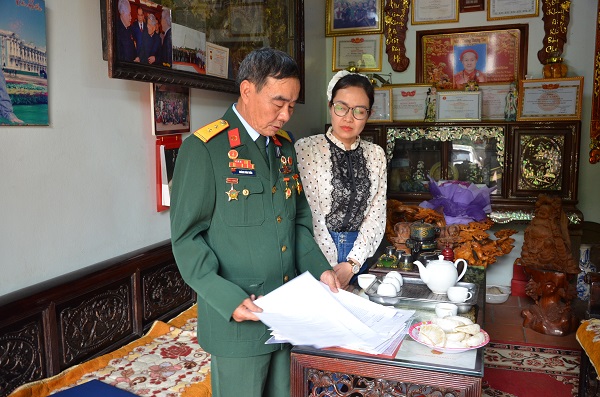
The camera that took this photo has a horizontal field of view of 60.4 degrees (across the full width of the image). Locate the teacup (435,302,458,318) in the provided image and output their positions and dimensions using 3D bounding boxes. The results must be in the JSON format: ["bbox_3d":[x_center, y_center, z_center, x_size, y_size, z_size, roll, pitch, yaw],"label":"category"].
[{"bbox_3d":[0.454,0.344,1.592,0.068,0.042,0.084,0,7,3],"label":"teacup"}]

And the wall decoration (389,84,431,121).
[{"bbox_3d":[0.921,-0.806,4.354,0.434,0.308,0.030,2,2,20],"label":"wall decoration"}]

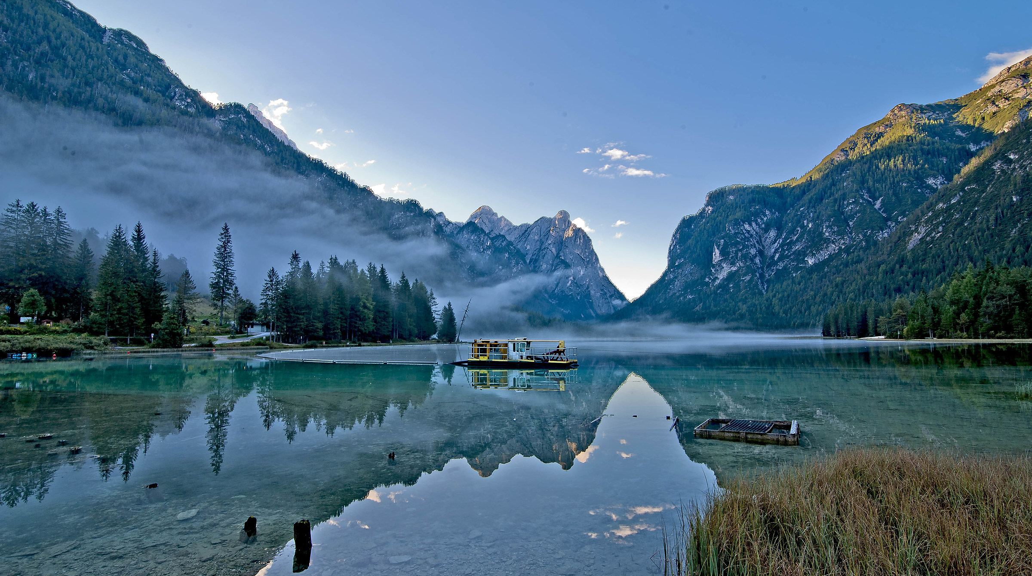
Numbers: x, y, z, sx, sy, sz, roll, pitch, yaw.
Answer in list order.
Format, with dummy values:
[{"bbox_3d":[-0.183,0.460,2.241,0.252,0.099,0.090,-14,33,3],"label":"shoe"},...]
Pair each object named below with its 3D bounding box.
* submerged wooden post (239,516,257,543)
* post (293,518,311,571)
[{"bbox_3d":[-2.962,2.699,5.749,0.154,0.272,0.154,2,-6,-26],"label":"submerged wooden post"},{"bbox_3d":[-2.181,2.644,5.274,0.171,0.510,0.171,2,-6,-22],"label":"post"}]

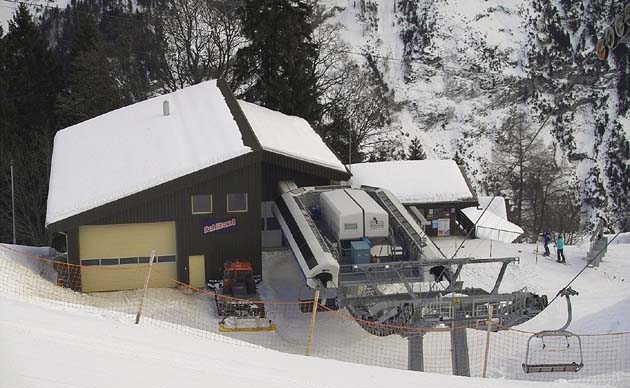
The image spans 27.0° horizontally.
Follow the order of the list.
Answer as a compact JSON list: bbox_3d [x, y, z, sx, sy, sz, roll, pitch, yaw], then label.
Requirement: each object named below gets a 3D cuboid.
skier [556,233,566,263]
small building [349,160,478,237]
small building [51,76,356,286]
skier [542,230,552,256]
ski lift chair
[{"bbox_3d":[15.520,3.416,82.408,0.600,1.760,0.550,5,15,18],"label":"skier"},{"bbox_3d":[5.438,0.067,89.649,8.960,4.530,9.060,-2,15,-9],"label":"small building"},{"bbox_3d":[-8.496,-1.410,87.432,17.830,8.670,23.640,-2,15,-9],"label":"small building"},{"bbox_3d":[14.851,3.117,83.610,0.600,1.740,0.550,5,15,18],"label":"skier"},{"bbox_3d":[8.887,5.038,48.800,2.250,3.150,1.000,-3,15,-11],"label":"ski lift chair"}]

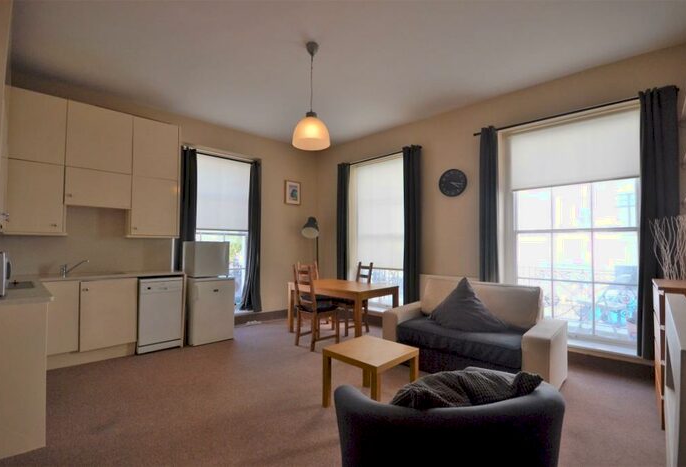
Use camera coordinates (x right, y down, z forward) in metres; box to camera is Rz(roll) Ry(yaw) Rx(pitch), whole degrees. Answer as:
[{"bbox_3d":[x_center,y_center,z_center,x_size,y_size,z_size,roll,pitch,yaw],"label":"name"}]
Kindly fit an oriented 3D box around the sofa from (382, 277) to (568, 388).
[{"bbox_3d":[1.299,0.965,2.996,1.490,0.870,0.820,-2,-3,41],"label":"sofa"}]

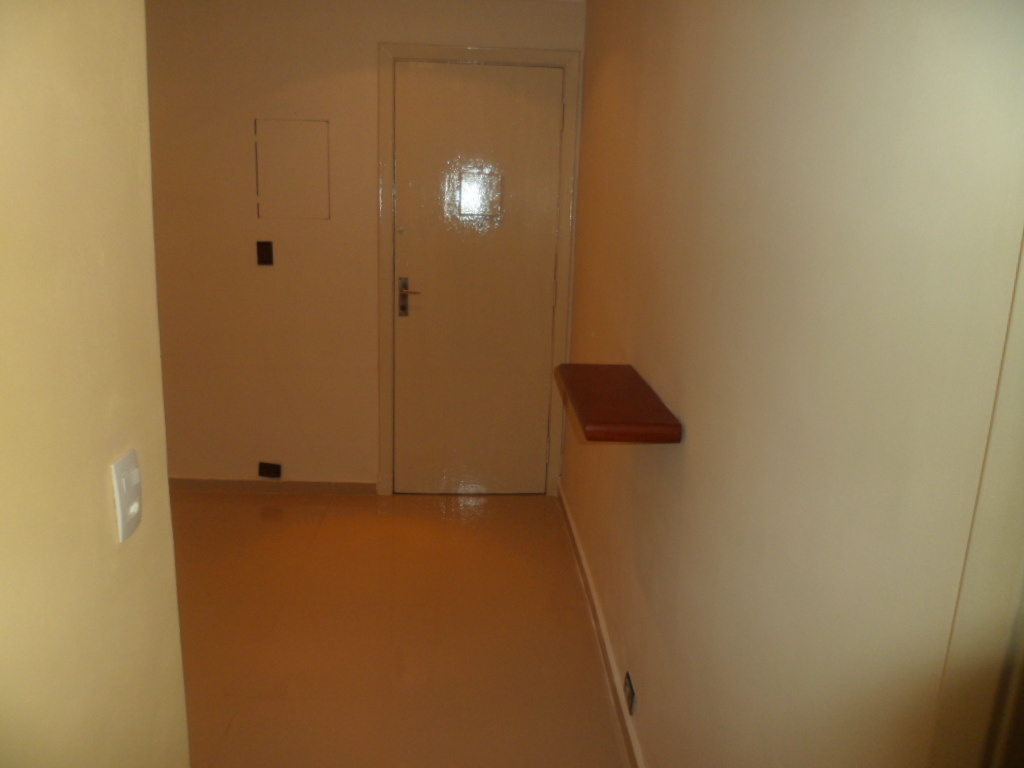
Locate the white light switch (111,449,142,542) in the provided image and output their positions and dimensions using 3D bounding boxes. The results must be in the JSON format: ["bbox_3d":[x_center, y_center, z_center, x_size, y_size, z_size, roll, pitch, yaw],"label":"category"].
[{"bbox_3d":[-0.574,0.165,1.149,0.010,0.118,0.075,2,12,-2],"label":"white light switch"}]

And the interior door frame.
[{"bbox_3d":[-0.186,-0.497,3.824,0.937,2.189,0.100,2,12,-2],"label":"interior door frame"}]

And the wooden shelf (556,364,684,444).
[{"bbox_3d":[0.252,0.036,1.968,0.212,0.049,0.650,2,12,-2],"label":"wooden shelf"}]

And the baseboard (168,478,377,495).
[{"bbox_3d":[-1.254,0.527,3.949,1.090,0.066,0.015,2,12,-2],"label":"baseboard"}]

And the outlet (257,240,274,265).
[{"bbox_3d":[-1.194,-0.629,3.715,0.071,0.111,0.010,2,12,-2],"label":"outlet"}]

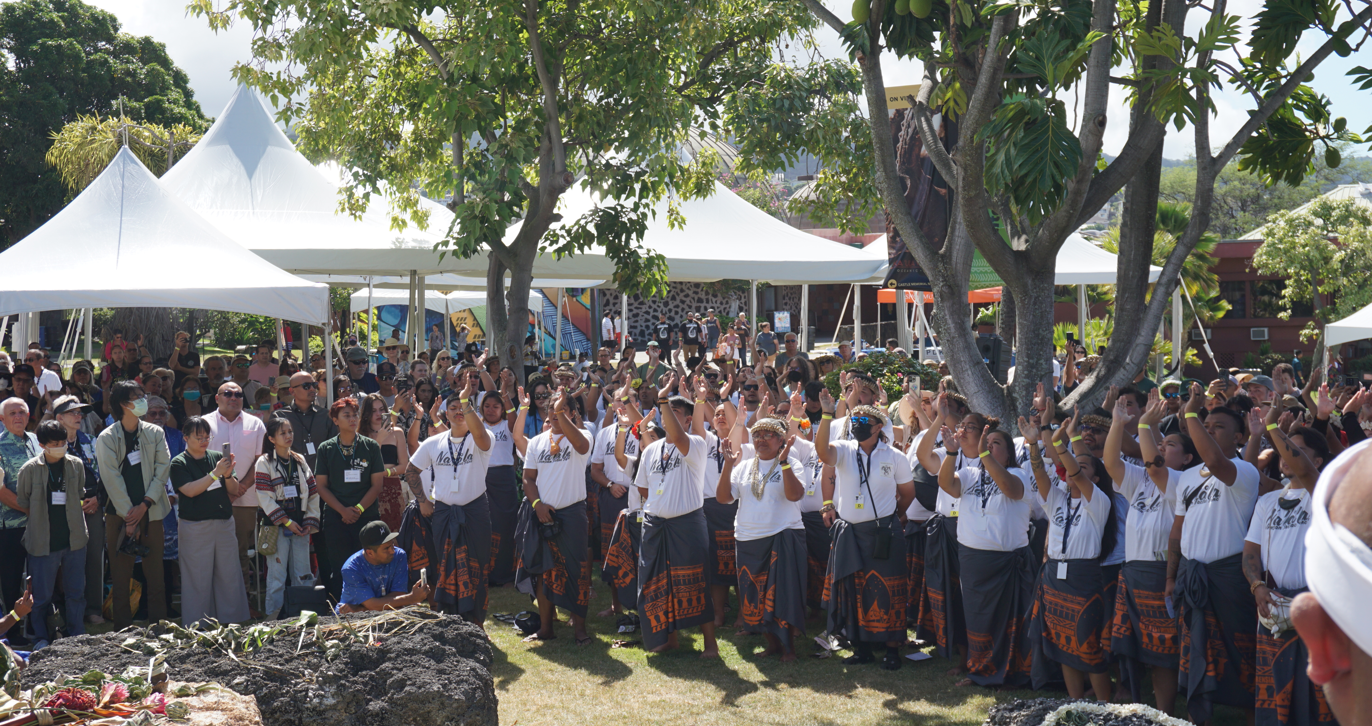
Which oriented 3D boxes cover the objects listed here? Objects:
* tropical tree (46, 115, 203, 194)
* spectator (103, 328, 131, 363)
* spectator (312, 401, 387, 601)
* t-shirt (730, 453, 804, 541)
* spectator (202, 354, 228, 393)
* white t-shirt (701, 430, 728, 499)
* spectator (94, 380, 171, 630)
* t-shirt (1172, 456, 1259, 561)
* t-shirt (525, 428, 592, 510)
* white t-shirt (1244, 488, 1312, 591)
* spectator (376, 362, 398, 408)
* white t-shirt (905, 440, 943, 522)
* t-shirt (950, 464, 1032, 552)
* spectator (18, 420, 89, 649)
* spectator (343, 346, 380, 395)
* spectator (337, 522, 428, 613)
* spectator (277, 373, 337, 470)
[{"bbox_3d":[-12.931,-2.518,42.000,4.600,6.800,4.400,0,2,-18],"label":"tropical tree"},{"bbox_3d":[-10.065,0.290,31.000,0.480,1.720,0.330,-1,2,-20],"label":"spectator"},{"bbox_3d":[-2.435,1.076,12.700,0.510,1.670,0.350,0,0,-20],"label":"spectator"},{"bbox_3d":[0.542,0.898,11.750,0.500,0.590,0.320,1,2,6],"label":"t-shirt"},{"bbox_3d":[-4.135,0.804,15.400,0.520,1.750,0.330,0,0,-17],"label":"spectator"},{"bbox_3d":[0.234,0.751,13.000,0.470,0.540,0.290,0,2,9],"label":"white t-shirt"},{"bbox_3d":[-3.847,1.023,12.200,0.520,1.800,0.380,0,0,-27],"label":"spectator"},{"bbox_3d":[2.848,0.793,9.400,0.310,0.580,0.500,-2,3,-44],"label":"t-shirt"},{"bbox_3d":[-0.892,0.742,12.250,0.460,0.570,0.310,0,0,14],"label":"t-shirt"},{"bbox_3d":[3.049,0.882,8.850,0.500,0.580,0.310,2,3,37],"label":"white t-shirt"},{"bbox_3d":[-2.742,0.881,16.100,0.520,1.750,0.340,-1,2,-18],"label":"spectator"},{"bbox_3d":[1.735,0.777,12.100,0.520,0.620,0.320,1,3,30],"label":"white t-shirt"},{"bbox_3d":[1.905,0.907,10.950,0.460,0.560,0.330,0,0,30],"label":"t-shirt"},{"bbox_3d":[-4.311,1.154,11.950,0.500,1.550,0.340,-1,3,-29],"label":"spectator"},{"bbox_3d":[-3.032,0.805,16.500,0.550,1.860,0.360,-1,3,-30],"label":"spectator"},{"bbox_3d":[-1.870,1.463,10.750,0.620,1.030,0.750,-1,3,-30],"label":"spectator"},{"bbox_3d":[-2.875,0.979,13.300,0.560,1.790,0.360,-1,3,-27],"label":"spectator"}]

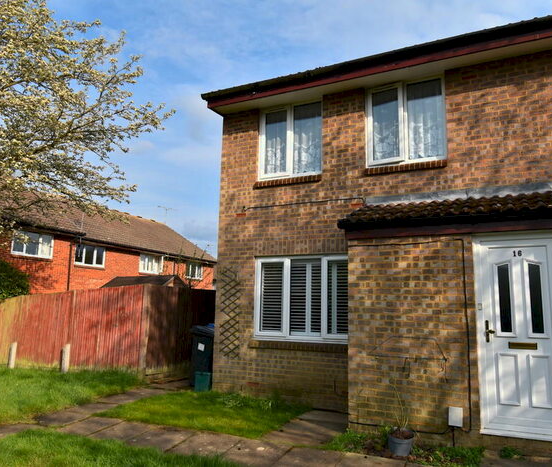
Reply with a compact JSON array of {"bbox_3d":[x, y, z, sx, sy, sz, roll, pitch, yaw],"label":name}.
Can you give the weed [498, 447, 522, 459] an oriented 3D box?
[{"bbox_3d":[2.396,2.229,4.356,0.200,0.085,0.110,-3,-9,25],"label":"weed"}]

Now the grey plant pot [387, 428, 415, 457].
[{"bbox_3d":[1.341,2.253,4.574,0.275,0.193,0.275,-3,-9,25],"label":"grey plant pot"}]

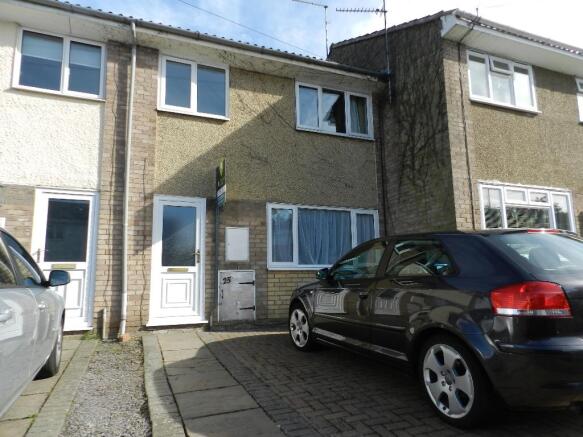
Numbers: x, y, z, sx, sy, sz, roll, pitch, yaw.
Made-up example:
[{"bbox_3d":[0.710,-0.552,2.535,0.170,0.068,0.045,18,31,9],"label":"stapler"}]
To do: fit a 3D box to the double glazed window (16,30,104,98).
[{"bbox_3d":[-3.568,-2.390,6.039,1.203,0.980,0.120,2,-10,-21],"label":"double glazed window"}]

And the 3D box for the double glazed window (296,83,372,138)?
[{"bbox_3d":[0.896,-2.141,7.781,1.731,1.002,0.120,2,-10,-21],"label":"double glazed window"}]

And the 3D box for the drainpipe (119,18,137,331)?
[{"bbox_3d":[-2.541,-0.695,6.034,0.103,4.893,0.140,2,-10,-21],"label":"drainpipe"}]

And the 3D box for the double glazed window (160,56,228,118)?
[{"bbox_3d":[-1.677,-2.283,6.776,1.187,0.999,0.120,2,-10,-21],"label":"double glazed window"}]

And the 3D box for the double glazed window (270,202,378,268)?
[{"bbox_3d":[0.672,0.364,7.237,2.353,1.173,0.120,2,-10,-21],"label":"double glazed window"}]

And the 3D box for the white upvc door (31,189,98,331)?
[{"bbox_3d":[-3.295,0.574,5.611,0.840,2.010,0.120,2,-10,-21],"label":"white upvc door"}]

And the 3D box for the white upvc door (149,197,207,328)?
[{"bbox_3d":[-1.790,0.647,6.200,0.840,2.025,0.120,2,-10,-21],"label":"white upvc door"}]

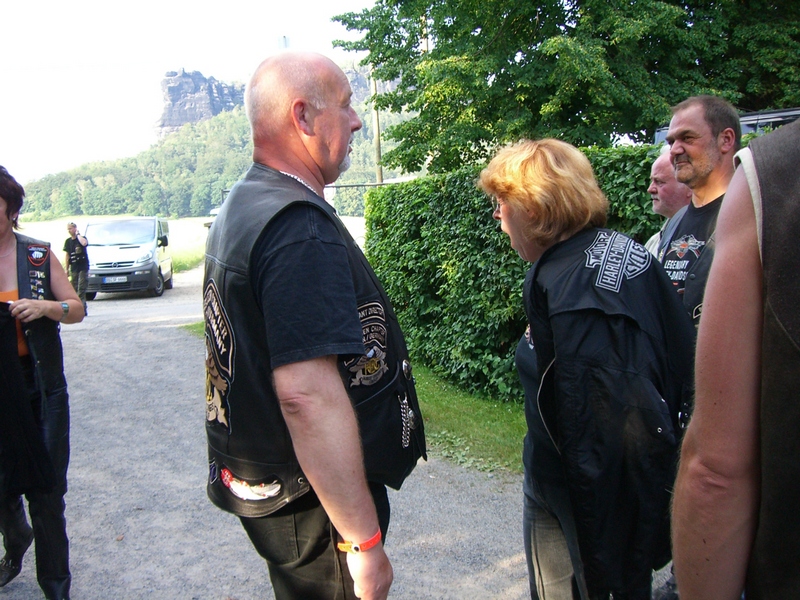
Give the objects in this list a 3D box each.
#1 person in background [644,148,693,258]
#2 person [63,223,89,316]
[{"bbox_3d":[1.030,0.310,3.100,0.400,1.700,0.550,-5,6,-15],"label":"person in background"},{"bbox_3d":[-6.060,-0.560,16.500,0.540,1.760,0.380,-3,6,6],"label":"person"}]

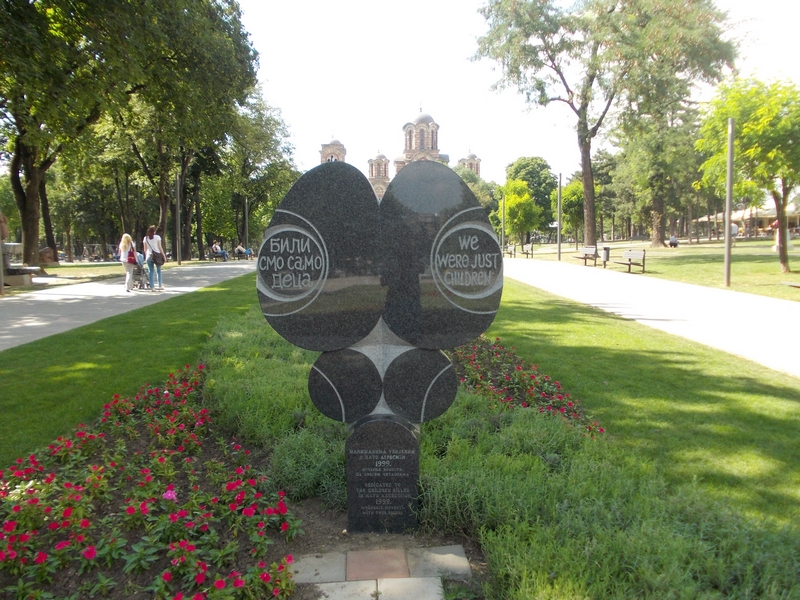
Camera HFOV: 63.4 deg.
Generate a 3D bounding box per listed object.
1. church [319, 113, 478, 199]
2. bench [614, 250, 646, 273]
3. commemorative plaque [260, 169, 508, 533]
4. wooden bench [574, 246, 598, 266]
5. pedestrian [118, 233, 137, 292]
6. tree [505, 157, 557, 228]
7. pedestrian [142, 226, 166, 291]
[{"bbox_3d":[1.867,-40.243,228.361,62.000,54.000,42.000,0,4,-2],"label":"church"},{"bbox_3d":[9.018,-1.548,25.574,0.580,0.860,1.850,0,4,-2],"label":"bench"},{"bbox_3d":[-0.108,0.245,3.565,1.310,2.010,0.280,0,4,0],"label":"commemorative plaque"},{"bbox_3d":[8.473,-2.014,29.874,0.580,0.860,1.850,0,4,-2],"label":"wooden bench"},{"bbox_3d":[-7.193,-0.978,17.100,0.480,1.540,0.380,0,4,-2],"label":"pedestrian"},{"bbox_3d":[19.159,-14.607,95.000,7.800,12.900,7.800,0,4,-2],"label":"tree"},{"bbox_3d":[-6.463,-1.103,17.000,0.580,1.720,0.400,0,4,-2],"label":"pedestrian"}]

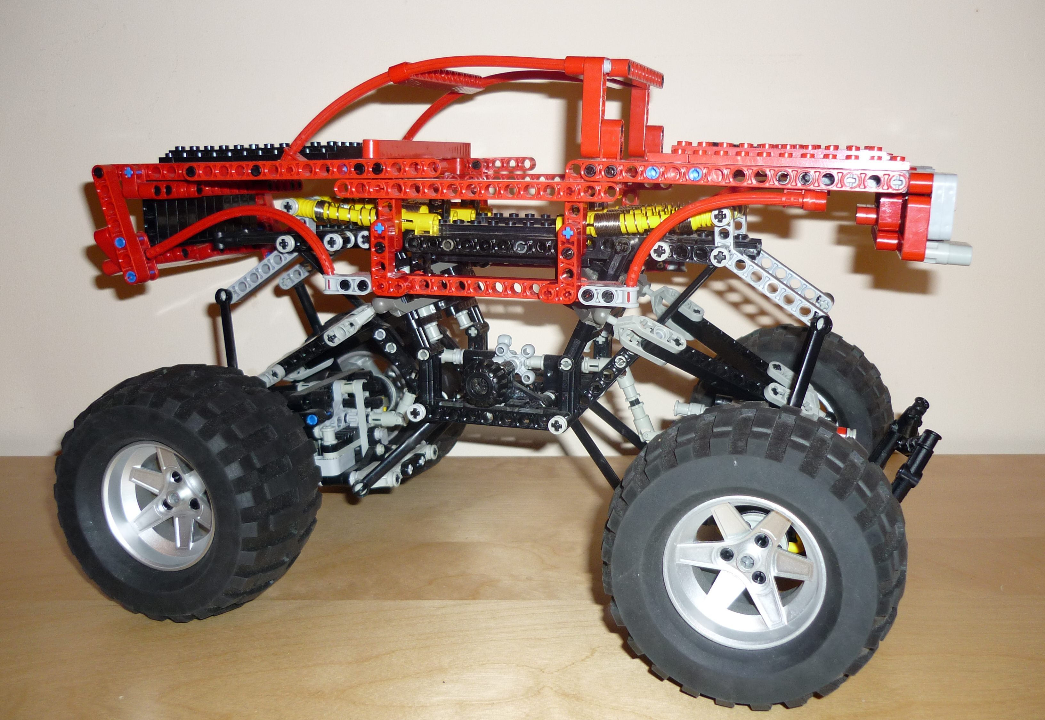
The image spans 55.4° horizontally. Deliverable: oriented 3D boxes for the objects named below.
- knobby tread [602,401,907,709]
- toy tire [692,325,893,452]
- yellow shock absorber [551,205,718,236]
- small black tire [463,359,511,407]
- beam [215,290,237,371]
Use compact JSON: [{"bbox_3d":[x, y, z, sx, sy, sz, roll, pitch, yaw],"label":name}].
[{"bbox_3d":[0.084,0.070,0.366,0.107,0.107,0.053,4,12,19],"label":"knobby tread"},{"bbox_3d":[0.146,0.034,0.547,0.107,0.107,0.053,3,12,13],"label":"toy tire"},{"bbox_3d":[0.048,-0.057,0.410,0.070,0.011,0.011,-1,11,15],"label":"yellow shock absorber"},{"bbox_3d":[-0.017,0.010,0.446,0.021,0.021,0.013,3,12,15],"label":"small black tire"},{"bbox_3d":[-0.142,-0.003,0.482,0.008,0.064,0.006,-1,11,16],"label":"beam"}]

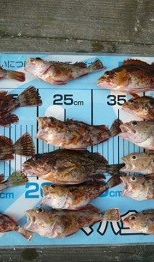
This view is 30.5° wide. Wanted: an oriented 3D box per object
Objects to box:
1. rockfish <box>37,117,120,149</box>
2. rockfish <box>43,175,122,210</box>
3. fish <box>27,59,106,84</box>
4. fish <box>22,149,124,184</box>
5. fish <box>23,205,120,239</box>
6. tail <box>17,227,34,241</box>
[{"bbox_3d":[0.007,0.003,0.516,0.157,0.031,0.059,-1,89,-5],"label":"rockfish"},{"bbox_3d":[0.013,0.114,0.514,0.156,0.026,0.052,-11,89,-5],"label":"rockfish"},{"bbox_3d":[-0.020,-0.109,0.517,0.148,0.028,0.048,0,89,-5],"label":"fish"},{"bbox_3d":[-0.005,0.065,0.512,0.185,0.033,0.063,2,89,-5],"label":"fish"},{"bbox_3d":[-0.007,0.163,0.507,0.173,0.033,0.057,-3,88,-5],"label":"fish"},{"bbox_3d":[-0.095,0.184,0.509,0.034,0.010,0.013,35,85,-3],"label":"tail"}]

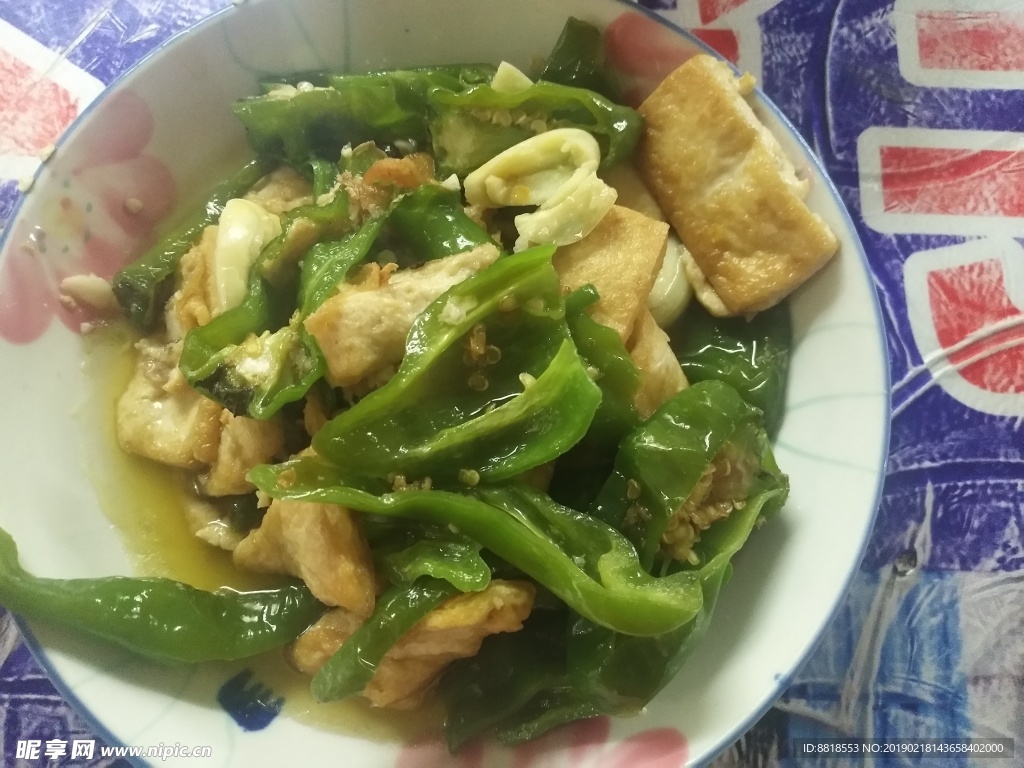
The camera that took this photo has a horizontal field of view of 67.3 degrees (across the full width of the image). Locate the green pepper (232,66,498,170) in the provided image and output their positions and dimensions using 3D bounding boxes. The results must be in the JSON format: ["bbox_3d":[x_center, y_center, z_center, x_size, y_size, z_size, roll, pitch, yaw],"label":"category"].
[{"bbox_3d":[-0.048,-0.087,0.248,0.081,0.024,0.027,-4,77,-1],"label":"green pepper"}]

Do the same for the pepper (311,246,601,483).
[{"bbox_3d":[-0.012,-0.003,0.216,0.080,0.030,0.045,-31,79,-7],"label":"pepper"}]

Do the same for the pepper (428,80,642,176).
[{"bbox_3d":[0.007,-0.079,0.239,0.065,0.026,0.027,5,77,1],"label":"pepper"}]

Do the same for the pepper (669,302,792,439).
[{"bbox_3d":[0.065,-0.005,0.236,0.040,0.020,0.046,-7,77,-2],"label":"pepper"}]

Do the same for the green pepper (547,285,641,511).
[{"bbox_3d":[0.023,0.003,0.230,0.029,0.023,0.065,-4,77,-1],"label":"green pepper"}]

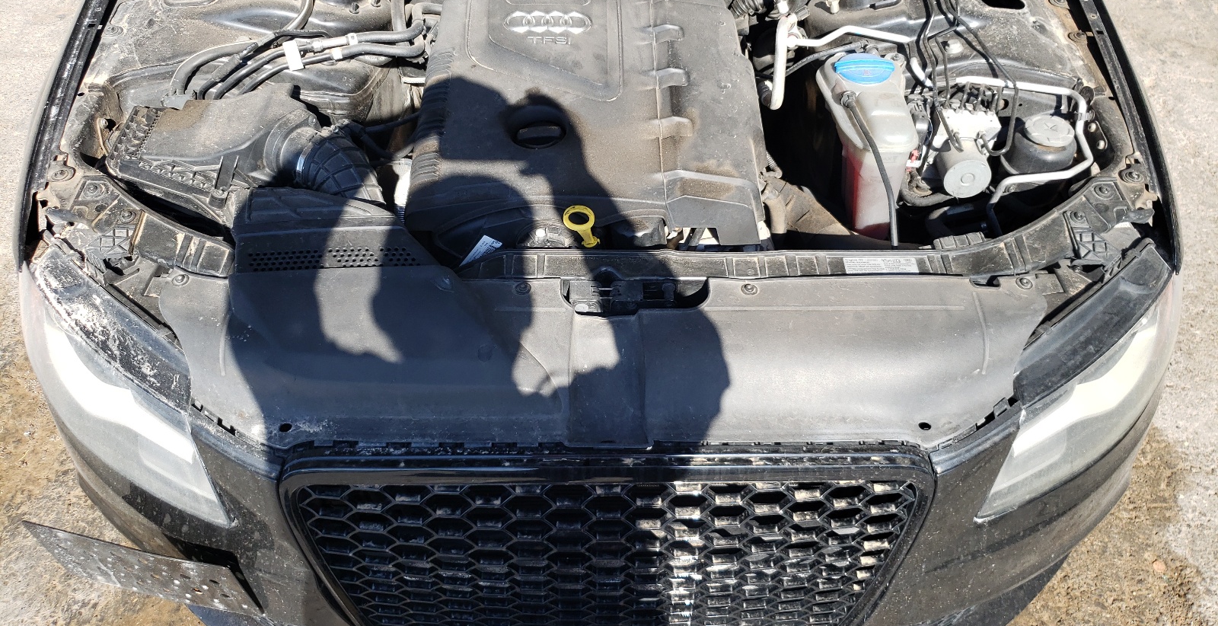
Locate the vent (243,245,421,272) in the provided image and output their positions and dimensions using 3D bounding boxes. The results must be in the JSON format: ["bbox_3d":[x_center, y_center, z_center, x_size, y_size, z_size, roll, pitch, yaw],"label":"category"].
[{"bbox_3d":[-0.372,-0.072,1.220,0.225,0.015,0.038,-1,53,-1],"label":"vent"}]

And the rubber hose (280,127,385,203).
[{"bbox_3d":[-0.425,-0.200,1.438,0.150,0.140,0.130,0,46,0],"label":"rubber hose"}]

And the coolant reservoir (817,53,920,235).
[{"bbox_3d":[0.413,-0.269,1.496,0.150,0.280,0.150,0,46,0],"label":"coolant reservoir"}]

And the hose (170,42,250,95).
[{"bbox_3d":[-0.632,-0.380,1.456,0.115,0.065,0.085,0,46,0],"label":"hose"}]

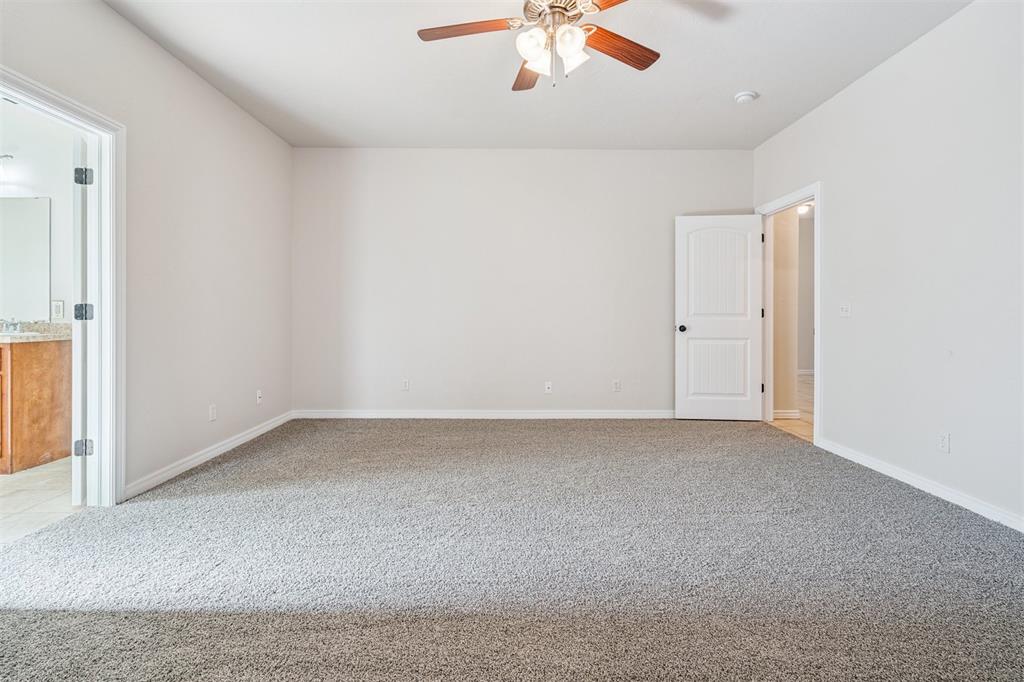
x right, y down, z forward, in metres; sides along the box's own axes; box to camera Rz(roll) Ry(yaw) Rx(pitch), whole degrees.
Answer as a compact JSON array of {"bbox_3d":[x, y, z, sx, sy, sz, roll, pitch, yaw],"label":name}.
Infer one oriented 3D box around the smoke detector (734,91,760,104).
[{"bbox_3d":[1.844,-1.907,3.570,0.165,0.050,0.165,0,1,-1],"label":"smoke detector"}]

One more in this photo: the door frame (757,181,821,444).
[{"bbox_3d":[2.555,-0.235,4.170,0.140,2.155,0.970,0,1,-1],"label":"door frame"}]

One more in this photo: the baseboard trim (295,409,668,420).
[{"bbox_3d":[-0.060,0.752,4.670,4.400,0.108,0.018,0,1,-1],"label":"baseboard trim"}]

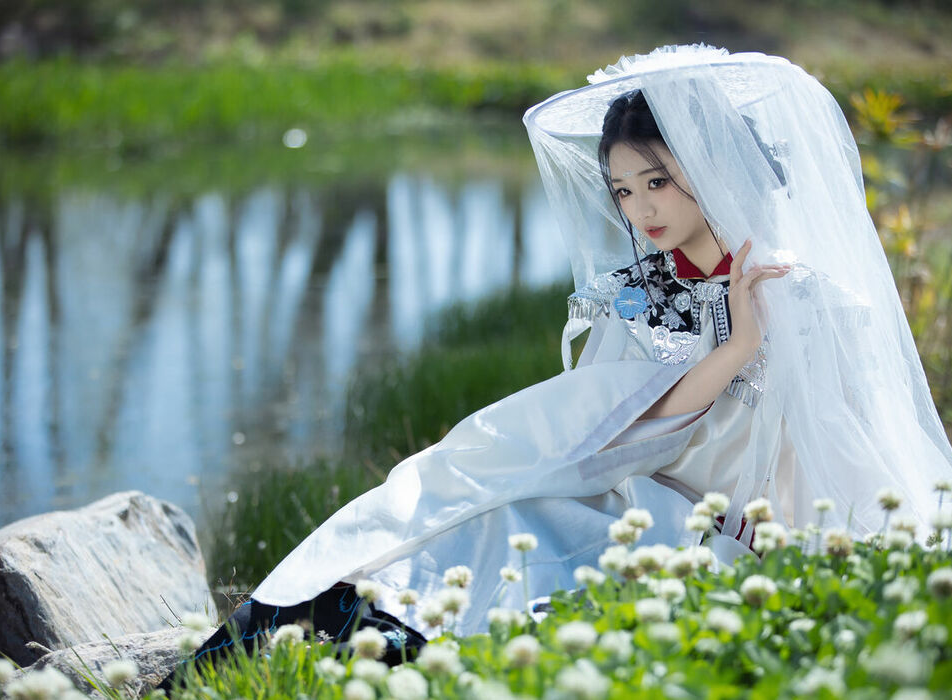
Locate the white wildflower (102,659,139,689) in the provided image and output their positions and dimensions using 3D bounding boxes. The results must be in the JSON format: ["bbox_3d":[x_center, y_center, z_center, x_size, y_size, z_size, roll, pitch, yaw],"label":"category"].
[{"bbox_3d":[-0.392,0.356,3.373,0.038,0.031,0.038,0,7,0],"label":"white wildflower"}]

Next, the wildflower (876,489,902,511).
[{"bbox_3d":[0.589,0.213,4.370,0.036,0.030,0.035,0,7,0],"label":"wildflower"}]

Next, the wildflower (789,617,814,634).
[{"bbox_3d":[0.426,0.360,4.000,0.033,0.023,0.029,0,6,0],"label":"wildflower"}]

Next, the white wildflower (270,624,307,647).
[{"bbox_3d":[-0.254,0.388,4.150,0.050,0.031,0.049,0,7,0],"label":"white wildflower"}]

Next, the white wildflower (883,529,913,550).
[{"bbox_3d":[0.600,0.269,4.350,0.041,0.030,0.038,0,6,0],"label":"white wildflower"}]

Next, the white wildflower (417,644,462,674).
[{"bbox_3d":[-0.045,0.389,3.850,0.056,0.037,0.046,0,6,0],"label":"white wildflower"}]

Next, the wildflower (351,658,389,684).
[{"bbox_3d":[-0.117,0.355,3.382,0.038,0.027,0.038,0,7,0],"label":"wildflower"}]

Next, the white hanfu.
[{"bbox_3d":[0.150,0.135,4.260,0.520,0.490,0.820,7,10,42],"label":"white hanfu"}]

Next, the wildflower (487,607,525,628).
[{"bbox_3d":[0.042,0.371,4.250,0.051,0.030,0.037,0,6,0],"label":"wildflower"}]

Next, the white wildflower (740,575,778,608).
[{"bbox_3d":[0.378,0.322,4.100,0.049,0.042,0.049,0,6,0],"label":"white wildflower"}]

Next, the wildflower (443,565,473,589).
[{"bbox_3d":[-0.022,0.287,3.887,0.035,0.029,0.035,0,7,0],"label":"wildflower"}]

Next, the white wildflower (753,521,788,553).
[{"bbox_3d":[0.390,0.247,4.050,0.043,0.039,0.041,0,7,0],"label":"white wildflower"}]

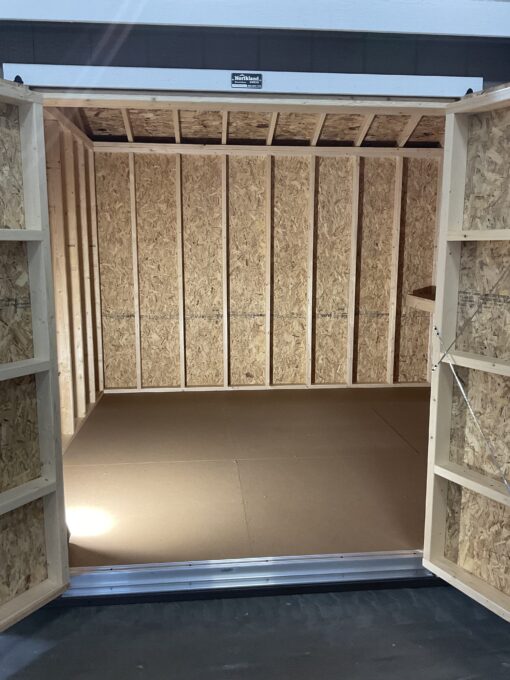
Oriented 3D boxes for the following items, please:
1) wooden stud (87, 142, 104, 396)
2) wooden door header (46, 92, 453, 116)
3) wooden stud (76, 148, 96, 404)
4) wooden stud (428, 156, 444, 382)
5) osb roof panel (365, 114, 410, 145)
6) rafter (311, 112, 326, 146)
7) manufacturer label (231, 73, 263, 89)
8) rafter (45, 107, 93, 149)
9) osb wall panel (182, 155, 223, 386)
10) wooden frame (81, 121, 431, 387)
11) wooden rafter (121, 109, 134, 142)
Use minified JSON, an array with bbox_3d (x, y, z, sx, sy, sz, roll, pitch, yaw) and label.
[{"bbox_3d":[-1.456,-0.589,5.148,0.089,2.154,0.038,-1,9,-5],"label":"wooden stud"},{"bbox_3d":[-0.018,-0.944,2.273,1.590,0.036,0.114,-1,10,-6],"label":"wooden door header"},{"bbox_3d":[-1.419,-0.523,4.752,0.089,2.154,0.038,-1,9,-5],"label":"wooden stud"},{"bbox_3d":[1.744,-0.642,5.511,0.038,2.154,0.089,-1,9,-5],"label":"wooden stud"},{"bbox_3d":[1.155,-1.897,5.048,0.368,0.013,0.508,-1,-11,-5],"label":"osb roof panel"},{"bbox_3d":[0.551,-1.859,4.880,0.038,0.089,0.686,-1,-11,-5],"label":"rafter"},{"bbox_3d":[-0.029,-0.960,2.115,0.112,0.052,0.003,-1,9,-5],"label":"manufacturer label"},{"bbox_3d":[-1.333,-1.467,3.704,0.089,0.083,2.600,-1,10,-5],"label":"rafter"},{"bbox_3d":[-0.487,-0.621,5.357,0.368,2.154,0.013,-1,9,-5],"label":"osb wall panel"},{"bbox_3d":[0.188,-0.654,5.363,3.327,2.292,0.097,-1,9,-5],"label":"wooden frame"},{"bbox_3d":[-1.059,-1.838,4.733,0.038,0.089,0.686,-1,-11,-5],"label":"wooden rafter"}]

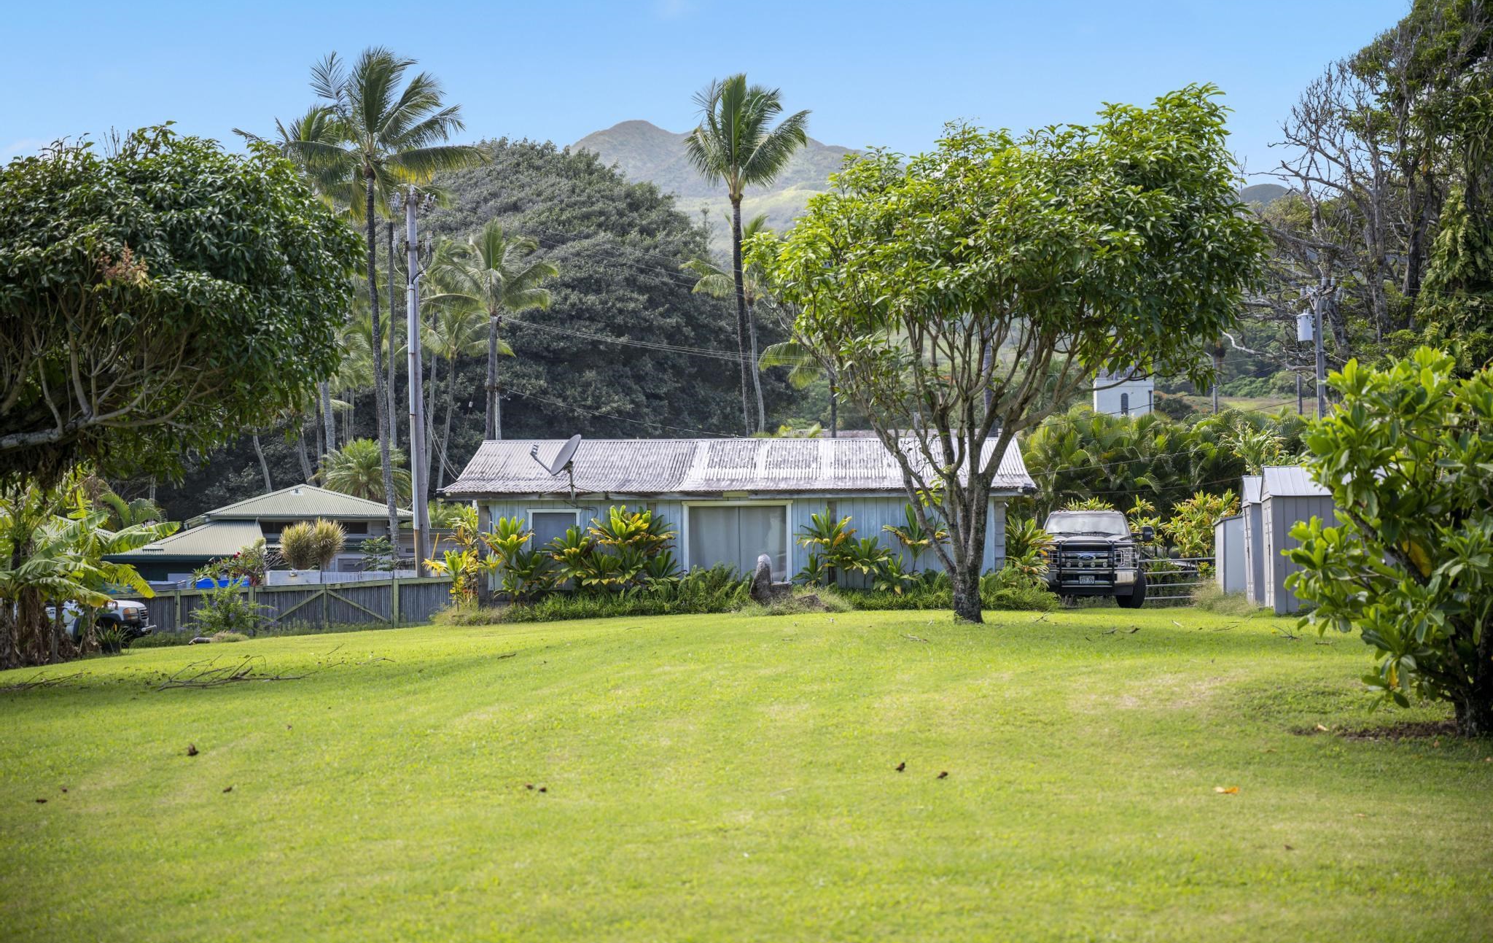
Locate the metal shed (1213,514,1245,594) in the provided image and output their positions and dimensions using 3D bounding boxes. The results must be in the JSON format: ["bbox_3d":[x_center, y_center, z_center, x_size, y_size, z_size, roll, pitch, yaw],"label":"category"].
[{"bbox_3d":[9.400,1.578,53.177,1.400,1.611,1.600,0,-2,4],"label":"metal shed"}]

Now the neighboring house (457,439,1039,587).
[{"bbox_3d":[0.050,0.894,54.696,10.100,3.192,10.000,0,-2,2],"label":"neighboring house"}]

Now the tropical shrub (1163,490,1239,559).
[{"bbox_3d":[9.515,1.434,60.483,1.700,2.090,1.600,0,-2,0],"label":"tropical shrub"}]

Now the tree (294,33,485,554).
[{"bbox_3d":[-10.262,-4.098,84.146,5.400,16.433,5.400,0,-2,0],"label":"tree"}]

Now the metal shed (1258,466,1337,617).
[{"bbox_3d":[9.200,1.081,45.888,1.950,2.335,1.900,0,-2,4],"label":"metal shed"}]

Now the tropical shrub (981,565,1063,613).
[{"bbox_3d":[4.674,1.970,49.500,1.400,0.840,1.200,0,-2,0],"label":"tropical shrub"}]

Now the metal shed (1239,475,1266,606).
[{"bbox_3d":[10.300,1.270,51.800,2.600,2.380,2.200,0,-2,6],"label":"metal shed"}]

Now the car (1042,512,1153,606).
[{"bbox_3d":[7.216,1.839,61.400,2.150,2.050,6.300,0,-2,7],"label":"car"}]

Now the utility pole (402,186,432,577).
[{"bbox_3d":[-7.974,-1.570,71.000,0.420,10.800,0.420,-2,-2,0],"label":"utility pole"}]

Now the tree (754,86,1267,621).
[{"bbox_3d":[3.875,-1.721,42.564,7.400,7.814,6.800,0,-2,0],"label":"tree"}]

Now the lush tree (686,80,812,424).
[{"bbox_3d":[0.066,-5.302,109.000,4.800,18.800,4.800,0,-2,0],"label":"lush tree"}]

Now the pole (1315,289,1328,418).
[{"bbox_3d":[17.088,-0.864,86.000,0.380,9.100,0.380,-1,-2,0],"label":"pole"}]

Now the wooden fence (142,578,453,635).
[{"bbox_3d":[-10.871,3.250,70.000,7.600,1.350,0.160,0,-2,0],"label":"wooden fence"}]

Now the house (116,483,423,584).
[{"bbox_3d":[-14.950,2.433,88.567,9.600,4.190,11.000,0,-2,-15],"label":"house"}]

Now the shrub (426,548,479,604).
[{"bbox_3d":[-4.979,1.802,49.269,0.930,0.990,0.900,0,-2,0],"label":"shrub"}]

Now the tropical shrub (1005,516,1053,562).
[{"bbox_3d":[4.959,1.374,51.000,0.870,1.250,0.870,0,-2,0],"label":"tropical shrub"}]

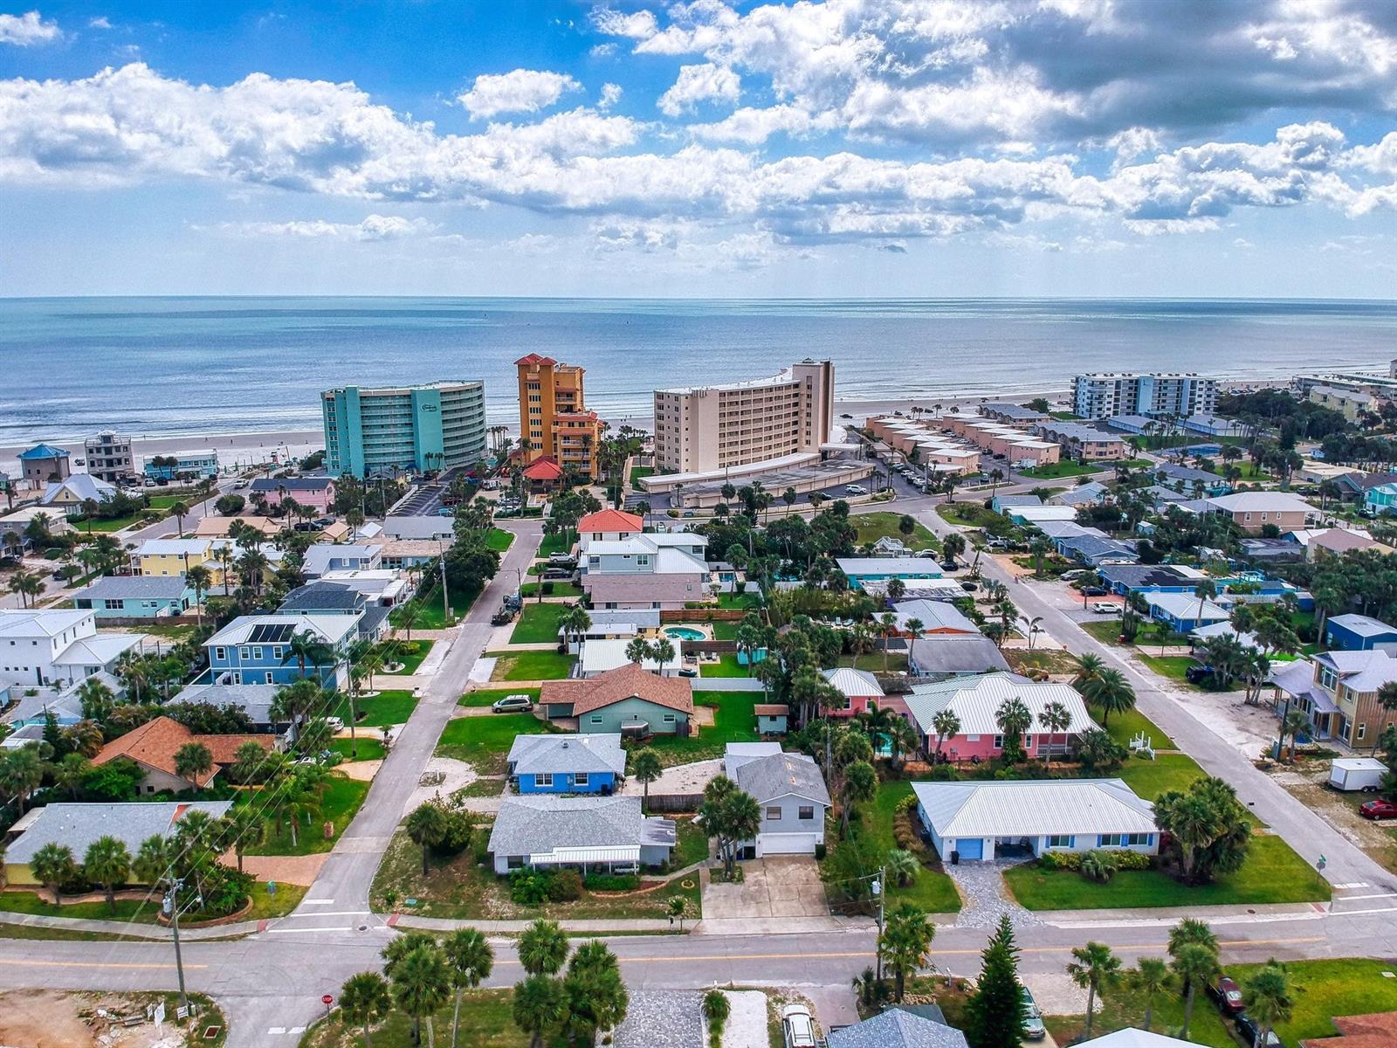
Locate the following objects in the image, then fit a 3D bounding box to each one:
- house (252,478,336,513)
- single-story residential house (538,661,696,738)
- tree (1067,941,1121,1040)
[{"bbox_3d":[-96.985,-7.111,243.155,17.800,7.300,10.500,0,13,-2],"label":"house"},{"bbox_3d":[-9.850,21.810,126.500,18.300,5.300,12.000,0,13,-2],"label":"single-story residential house"},{"bbox_3d":[26.978,32.254,69.113,3.720,7.400,3.720,0,13,0],"label":"tree"}]

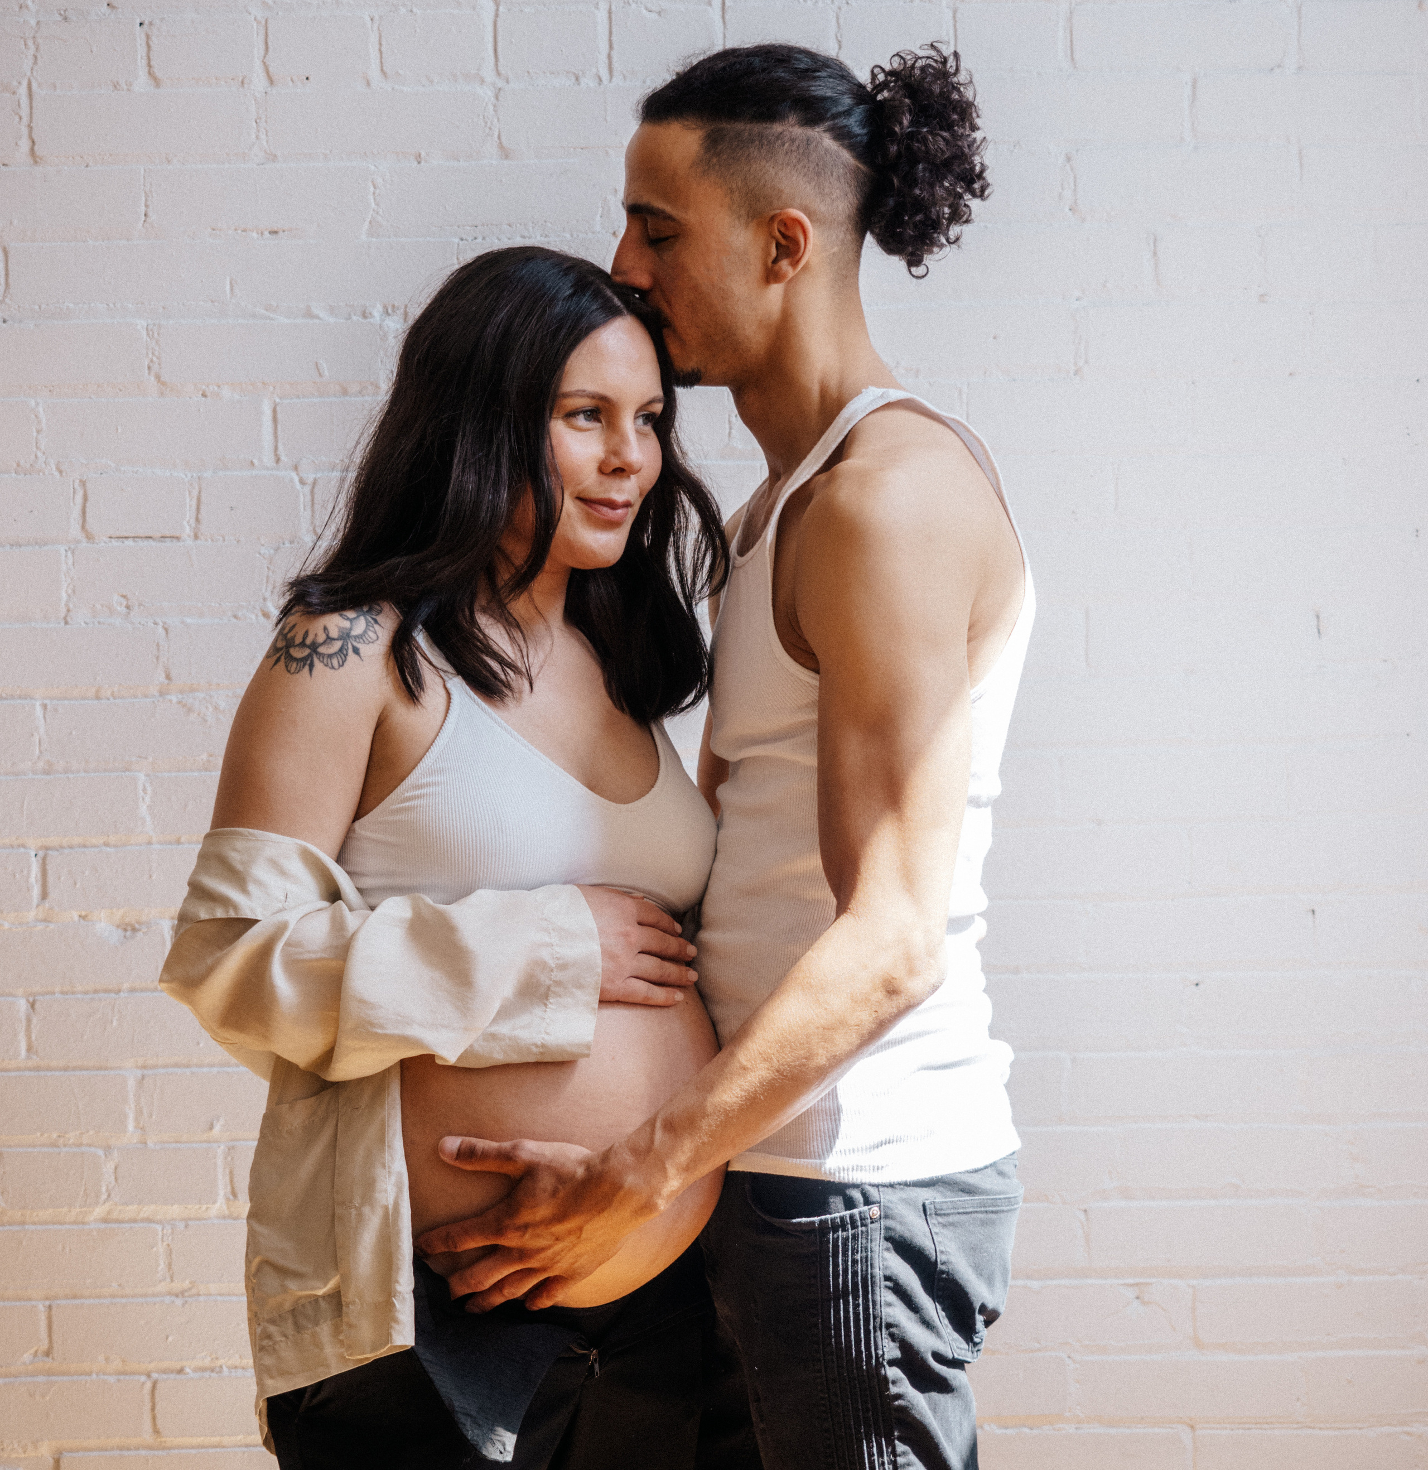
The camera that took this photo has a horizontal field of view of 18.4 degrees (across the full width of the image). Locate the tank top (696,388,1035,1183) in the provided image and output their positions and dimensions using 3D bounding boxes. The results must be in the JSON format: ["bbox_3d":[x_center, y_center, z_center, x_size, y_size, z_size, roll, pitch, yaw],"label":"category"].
[{"bbox_3d":[0.115,0.038,3.330,0.260,0.600,0.370,0,0,-22],"label":"tank top"}]

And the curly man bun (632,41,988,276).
[{"bbox_3d":[0.076,-0.434,3.320,0.262,0.178,0.170,0,0,-7],"label":"curly man bun"}]

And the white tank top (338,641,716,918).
[{"bbox_3d":[-0.139,0.028,3.270,0.300,0.220,0.240,0,0,-37],"label":"white tank top"}]

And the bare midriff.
[{"bbox_3d":[-0.121,0.294,3.220,0.290,0.260,0.230,0,0,-37],"label":"bare midriff"}]

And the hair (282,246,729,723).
[{"bbox_3d":[-0.155,-0.187,3.280,0.300,0.360,0.270,0,0,-43],"label":"hair"}]

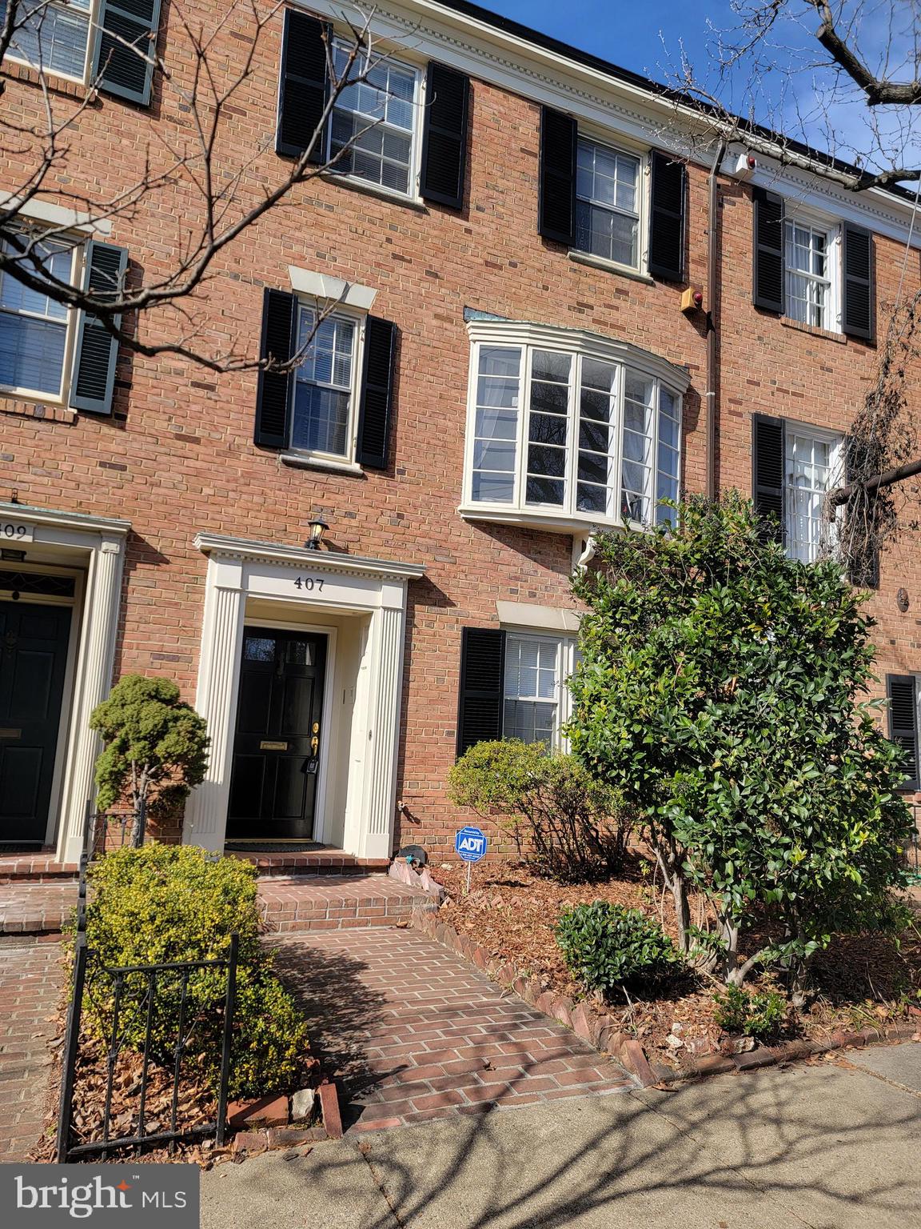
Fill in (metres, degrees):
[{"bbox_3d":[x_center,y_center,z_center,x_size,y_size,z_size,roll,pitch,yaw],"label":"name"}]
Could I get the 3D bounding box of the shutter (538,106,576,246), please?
[{"bbox_3d":[1.006,-4.499,8.742,0.436,1.450,0.050,7,-9,-23],"label":"shutter"}]

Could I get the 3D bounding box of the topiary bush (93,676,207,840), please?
[{"bbox_3d":[-2.277,1.187,6.172,0.812,1.484,0.800,7,-9,-23],"label":"topiary bush"}]

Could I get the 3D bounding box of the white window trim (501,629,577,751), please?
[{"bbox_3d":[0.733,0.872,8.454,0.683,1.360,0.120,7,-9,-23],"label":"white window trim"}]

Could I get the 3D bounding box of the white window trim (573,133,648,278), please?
[{"bbox_3d":[1.601,-4.365,9.104,0.966,1.477,0.140,7,-9,-23],"label":"white window trim"}]

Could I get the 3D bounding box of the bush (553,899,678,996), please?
[{"bbox_3d":[0.852,1.825,4.639,0.671,0.492,0.671,7,-9,-23],"label":"bush"}]

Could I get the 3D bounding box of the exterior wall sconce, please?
[{"bbox_3d":[-1.258,-0.704,7.516,0.191,0.357,0.280,7,-9,-23],"label":"exterior wall sconce"}]

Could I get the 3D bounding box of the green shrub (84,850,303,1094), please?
[{"bbox_3d":[-1.360,1.544,4.091,0.940,0.890,1.650,7,-9,-23],"label":"green shrub"}]

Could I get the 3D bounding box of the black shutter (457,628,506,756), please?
[{"bbox_3d":[0.182,0.768,7.758,0.451,1.302,0.050,7,-9,-23],"label":"black shutter"}]

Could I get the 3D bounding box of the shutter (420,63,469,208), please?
[{"bbox_3d":[-0.149,-4.808,8.566,0.446,1.491,0.040,7,-9,-23],"label":"shutter"}]

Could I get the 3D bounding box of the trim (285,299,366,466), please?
[{"bbox_3d":[-1.211,-2.050,7.568,0.667,1.555,0.140,7,-9,-23],"label":"trim"}]

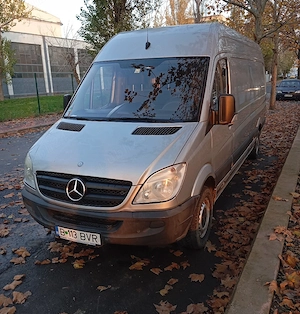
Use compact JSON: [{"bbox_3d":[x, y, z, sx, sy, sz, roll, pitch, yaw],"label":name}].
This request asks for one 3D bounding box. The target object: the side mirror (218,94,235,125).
[{"bbox_3d":[0.797,-0.498,3.376,0.190,0.320,0.150,5,16,24],"label":"side mirror"}]

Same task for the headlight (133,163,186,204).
[{"bbox_3d":[0.094,0.236,2.842,0.400,0.340,0.360,5,16,24],"label":"headlight"}]

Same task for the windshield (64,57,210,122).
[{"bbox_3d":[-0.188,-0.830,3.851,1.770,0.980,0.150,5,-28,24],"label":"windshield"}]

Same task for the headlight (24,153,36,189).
[{"bbox_3d":[-1.275,0.121,3.468,0.400,0.340,0.360,5,16,24],"label":"headlight"}]

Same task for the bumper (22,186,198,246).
[{"bbox_3d":[-0.562,0.528,3.281,1.970,0.410,0.650,5,16,24],"label":"bumper"}]

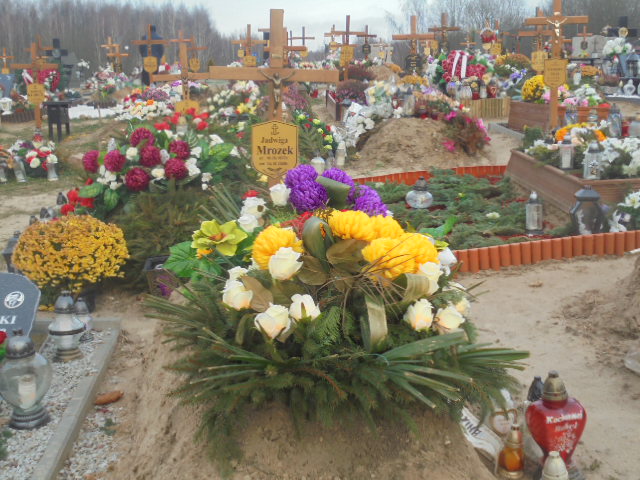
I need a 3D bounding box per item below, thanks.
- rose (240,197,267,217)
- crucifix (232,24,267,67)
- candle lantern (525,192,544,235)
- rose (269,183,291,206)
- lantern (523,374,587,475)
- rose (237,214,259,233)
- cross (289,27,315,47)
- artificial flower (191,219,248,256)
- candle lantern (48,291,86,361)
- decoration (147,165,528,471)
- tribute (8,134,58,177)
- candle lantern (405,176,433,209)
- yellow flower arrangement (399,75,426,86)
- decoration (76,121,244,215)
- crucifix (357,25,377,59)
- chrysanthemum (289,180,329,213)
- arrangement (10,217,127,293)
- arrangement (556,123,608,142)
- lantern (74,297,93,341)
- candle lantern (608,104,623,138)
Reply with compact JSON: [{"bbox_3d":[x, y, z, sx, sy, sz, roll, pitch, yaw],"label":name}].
[{"bbox_3d":[-0.226,-0.114,2.700,0.083,0.070,0.083,0,14,0],"label":"rose"},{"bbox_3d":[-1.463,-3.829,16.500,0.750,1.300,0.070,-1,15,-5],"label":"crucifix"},{"bbox_3d":[1.514,-0.194,5.600,0.120,0.315,0.120,0,14,0],"label":"candle lantern"},{"bbox_3d":[-0.138,-0.153,2.700,0.075,0.079,0.075,0,13,0],"label":"rose"},{"bbox_3d":[0.628,0.497,2.120,0.145,0.319,0.095,-4,14,-17],"label":"lantern"},{"bbox_3d":[-0.260,-0.059,2.850,0.080,0.070,0.080,0,14,6],"label":"rose"},{"bbox_3d":[-0.528,-5.600,24.000,0.740,1.700,0.090,0,14,6],"label":"cross"},{"bbox_3d":[-0.316,-0.008,2.500,0.175,0.115,0.140,0,14,0],"label":"artificial flower"},{"bbox_3d":[-1.084,0.363,3.400,0.152,0.305,0.152,0,14,0],"label":"candle lantern"},{"bbox_3d":[0.056,0.201,2.550,1.080,0.600,0.900,-2,14,-3],"label":"decoration"},{"bbox_3d":[-2.821,-0.828,7.800,0.500,0.439,0.400,-2,13,-8],"label":"tribute"},{"bbox_3d":[0.808,-0.388,6.500,0.225,0.265,0.225,-2,14,0],"label":"candle lantern"},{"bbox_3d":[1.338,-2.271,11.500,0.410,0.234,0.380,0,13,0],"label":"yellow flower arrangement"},{"bbox_3d":[-0.991,-0.456,5.000,0.980,0.460,0.600,-1,15,-5],"label":"decoration"},{"bbox_3d":[1.389,-5.720,23.500,0.600,1.300,0.070,-1,15,-5],"label":"crucifix"},{"bbox_3d":[-0.042,-0.159,2.900,0.145,0.120,0.140,-2,14,0],"label":"chrysanthemum"},{"bbox_3d":[-1.302,0.076,4.150,0.580,0.430,0.560,-2,14,0],"label":"arrangement"},{"bbox_3d":[2.490,-1.018,7.600,0.490,0.203,0.300,0,13,0],"label":"arrangement"},{"bbox_3d":[-1.111,0.375,3.750,0.085,0.205,0.085,-2,14,0],"label":"lantern"},{"bbox_3d":[3.048,-1.221,8.200,0.135,0.348,0.135,0,13,0],"label":"candle lantern"}]

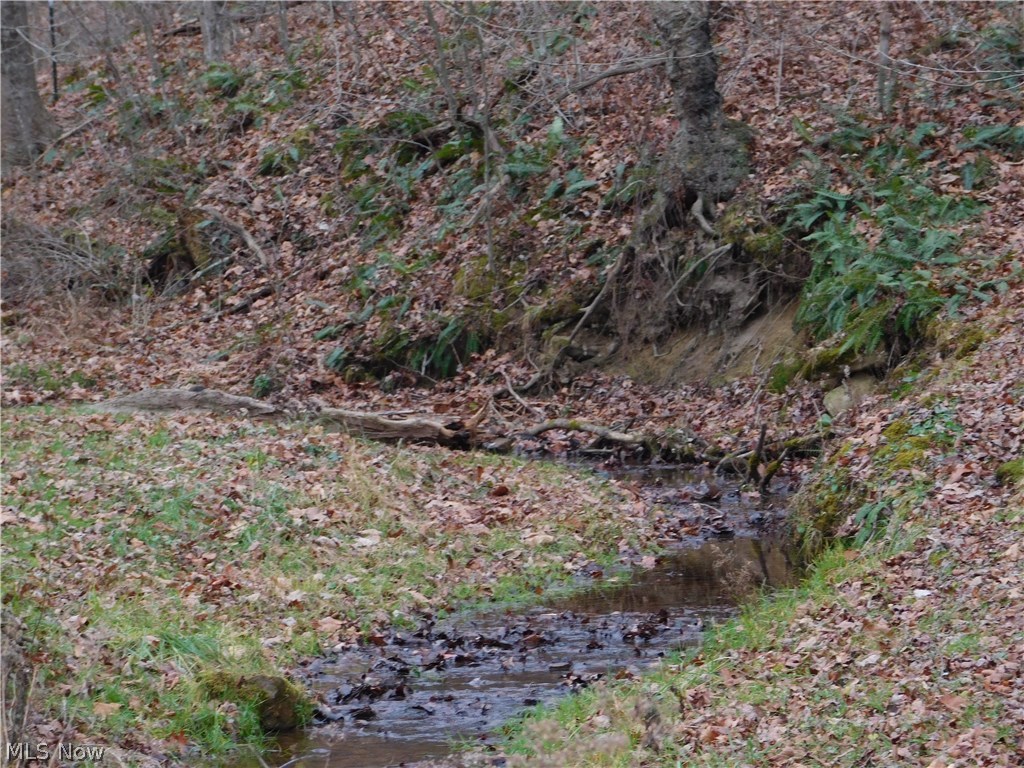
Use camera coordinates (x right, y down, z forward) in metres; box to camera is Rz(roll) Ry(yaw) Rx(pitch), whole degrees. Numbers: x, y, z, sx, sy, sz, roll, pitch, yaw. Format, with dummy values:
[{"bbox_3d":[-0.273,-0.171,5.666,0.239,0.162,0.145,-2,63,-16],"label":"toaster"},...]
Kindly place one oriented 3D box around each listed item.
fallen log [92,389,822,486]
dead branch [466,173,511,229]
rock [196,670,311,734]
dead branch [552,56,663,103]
[{"bbox_3d":[-0.416,0.372,37.000,5.400,0.550,0.700,0,6,-3],"label":"fallen log"},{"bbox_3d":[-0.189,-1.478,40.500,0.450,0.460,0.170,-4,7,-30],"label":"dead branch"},{"bbox_3d":[-1.352,1.660,26.300,0.580,0.320,0.450,0,6,0],"label":"rock"},{"bbox_3d":[0.794,-2.531,41.800,0.970,0.380,0.200,-2,6,-14],"label":"dead branch"}]

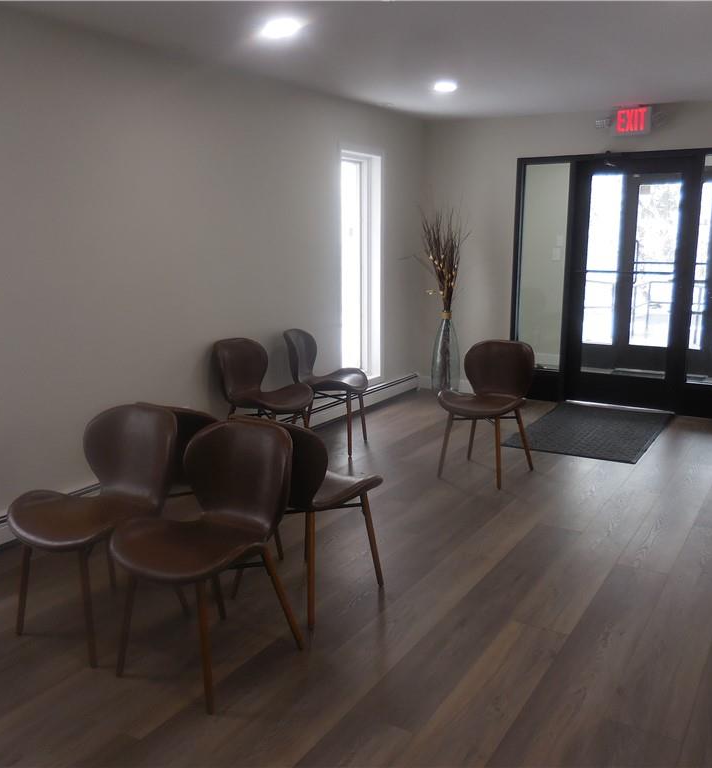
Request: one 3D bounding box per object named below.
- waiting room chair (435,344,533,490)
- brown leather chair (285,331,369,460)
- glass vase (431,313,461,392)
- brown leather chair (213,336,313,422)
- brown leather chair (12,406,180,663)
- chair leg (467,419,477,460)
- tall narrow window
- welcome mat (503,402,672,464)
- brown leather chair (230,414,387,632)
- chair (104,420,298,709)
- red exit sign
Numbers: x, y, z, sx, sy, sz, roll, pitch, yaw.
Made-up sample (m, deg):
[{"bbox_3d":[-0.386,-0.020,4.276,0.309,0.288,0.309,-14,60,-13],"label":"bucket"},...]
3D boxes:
[{"bbox_3d":[0.800,0.162,4.539,0.520,0.810,0.575,8,14,35],"label":"waiting room chair"},{"bbox_3d":[-0.199,0.040,5.151,0.575,0.810,0.520,3,12,15],"label":"brown leather chair"},{"bbox_3d":[0.843,-0.281,6.866,0.262,0.750,0.262,0,12,0],"label":"glass vase"},{"bbox_3d":[-0.561,0.140,4.681,0.570,0.820,0.520,7,14,29],"label":"brown leather chair"},{"bbox_3d":[-0.980,0.535,2.785,0.520,0.820,0.570,7,14,31],"label":"brown leather chair"},{"bbox_3d":[0.764,0.312,4.805,0.032,0.420,0.032,20,31,31],"label":"chair leg"},{"bbox_3d":[-0.007,-0.950,6.229,0.140,1.890,0.630,7,13,31],"label":"tall narrow window"},{"bbox_3d":[1.822,0.340,5.686,0.920,0.012,1.530,6,13,29],"label":"welcome mat"},{"bbox_3d":[-0.194,0.474,3.027,0.520,0.810,0.575,9,14,36],"label":"brown leather chair"},{"bbox_3d":[-0.520,0.586,2.540,0.520,0.820,0.570,7,14,32],"label":"chair"},{"bbox_3d":[2.188,-2.082,5.842,0.290,0.205,0.050,7,13,31],"label":"red exit sign"}]

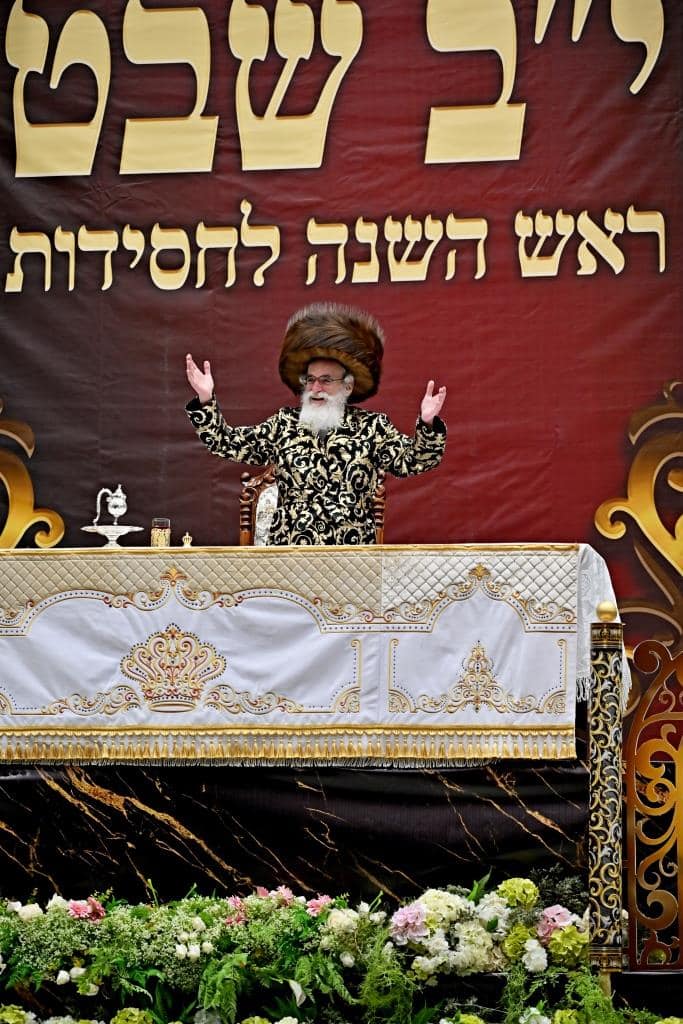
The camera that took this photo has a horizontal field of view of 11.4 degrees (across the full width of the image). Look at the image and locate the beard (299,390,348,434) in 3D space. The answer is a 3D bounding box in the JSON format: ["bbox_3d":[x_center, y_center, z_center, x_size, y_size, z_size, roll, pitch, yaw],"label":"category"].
[{"bbox_3d":[-0.065,-0.362,12.300,0.165,0.165,0.120,-2,-6,22],"label":"beard"}]

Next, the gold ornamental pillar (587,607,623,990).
[{"bbox_3d":[0.850,0.908,10.970,0.107,1.250,0.107,-1,-6,9],"label":"gold ornamental pillar"}]

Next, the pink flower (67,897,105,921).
[{"bbox_3d":[-0.845,1.308,11.261,0.120,0.080,0.075,0,-5,0],"label":"pink flower"}]

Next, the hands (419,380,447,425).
[{"bbox_3d":[0.329,-0.391,12.200,0.085,0.155,0.080,3,-6,21],"label":"hands"}]

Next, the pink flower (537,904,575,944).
[{"bbox_3d":[0.691,1.332,11.021,0.120,0.130,0.100,0,-5,0],"label":"pink flower"}]

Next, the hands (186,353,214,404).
[{"bbox_3d":[-0.504,-0.477,12.200,0.085,0.180,0.080,-13,-6,-20],"label":"hands"}]

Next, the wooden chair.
[{"bbox_3d":[-0.152,0.357,12.394,0.580,1.200,0.620,-1,-6,9],"label":"wooden chair"}]

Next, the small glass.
[{"bbox_3d":[-0.620,0.072,11.700,0.068,0.108,0.068,0,-5,0],"label":"small glass"}]

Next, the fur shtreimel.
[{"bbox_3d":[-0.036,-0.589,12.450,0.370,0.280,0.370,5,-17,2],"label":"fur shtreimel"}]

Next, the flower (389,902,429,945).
[{"bbox_3d":[0.218,1.338,11.096,0.128,0.135,0.110,0,-5,0],"label":"flower"}]

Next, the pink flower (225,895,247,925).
[{"bbox_3d":[-0.347,1.302,11.184,0.070,0.095,0.060,0,-5,0],"label":"pink flower"}]

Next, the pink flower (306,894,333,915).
[{"bbox_3d":[-0.072,1.284,11.141,0.082,0.072,0.065,0,-5,0],"label":"pink flower"}]

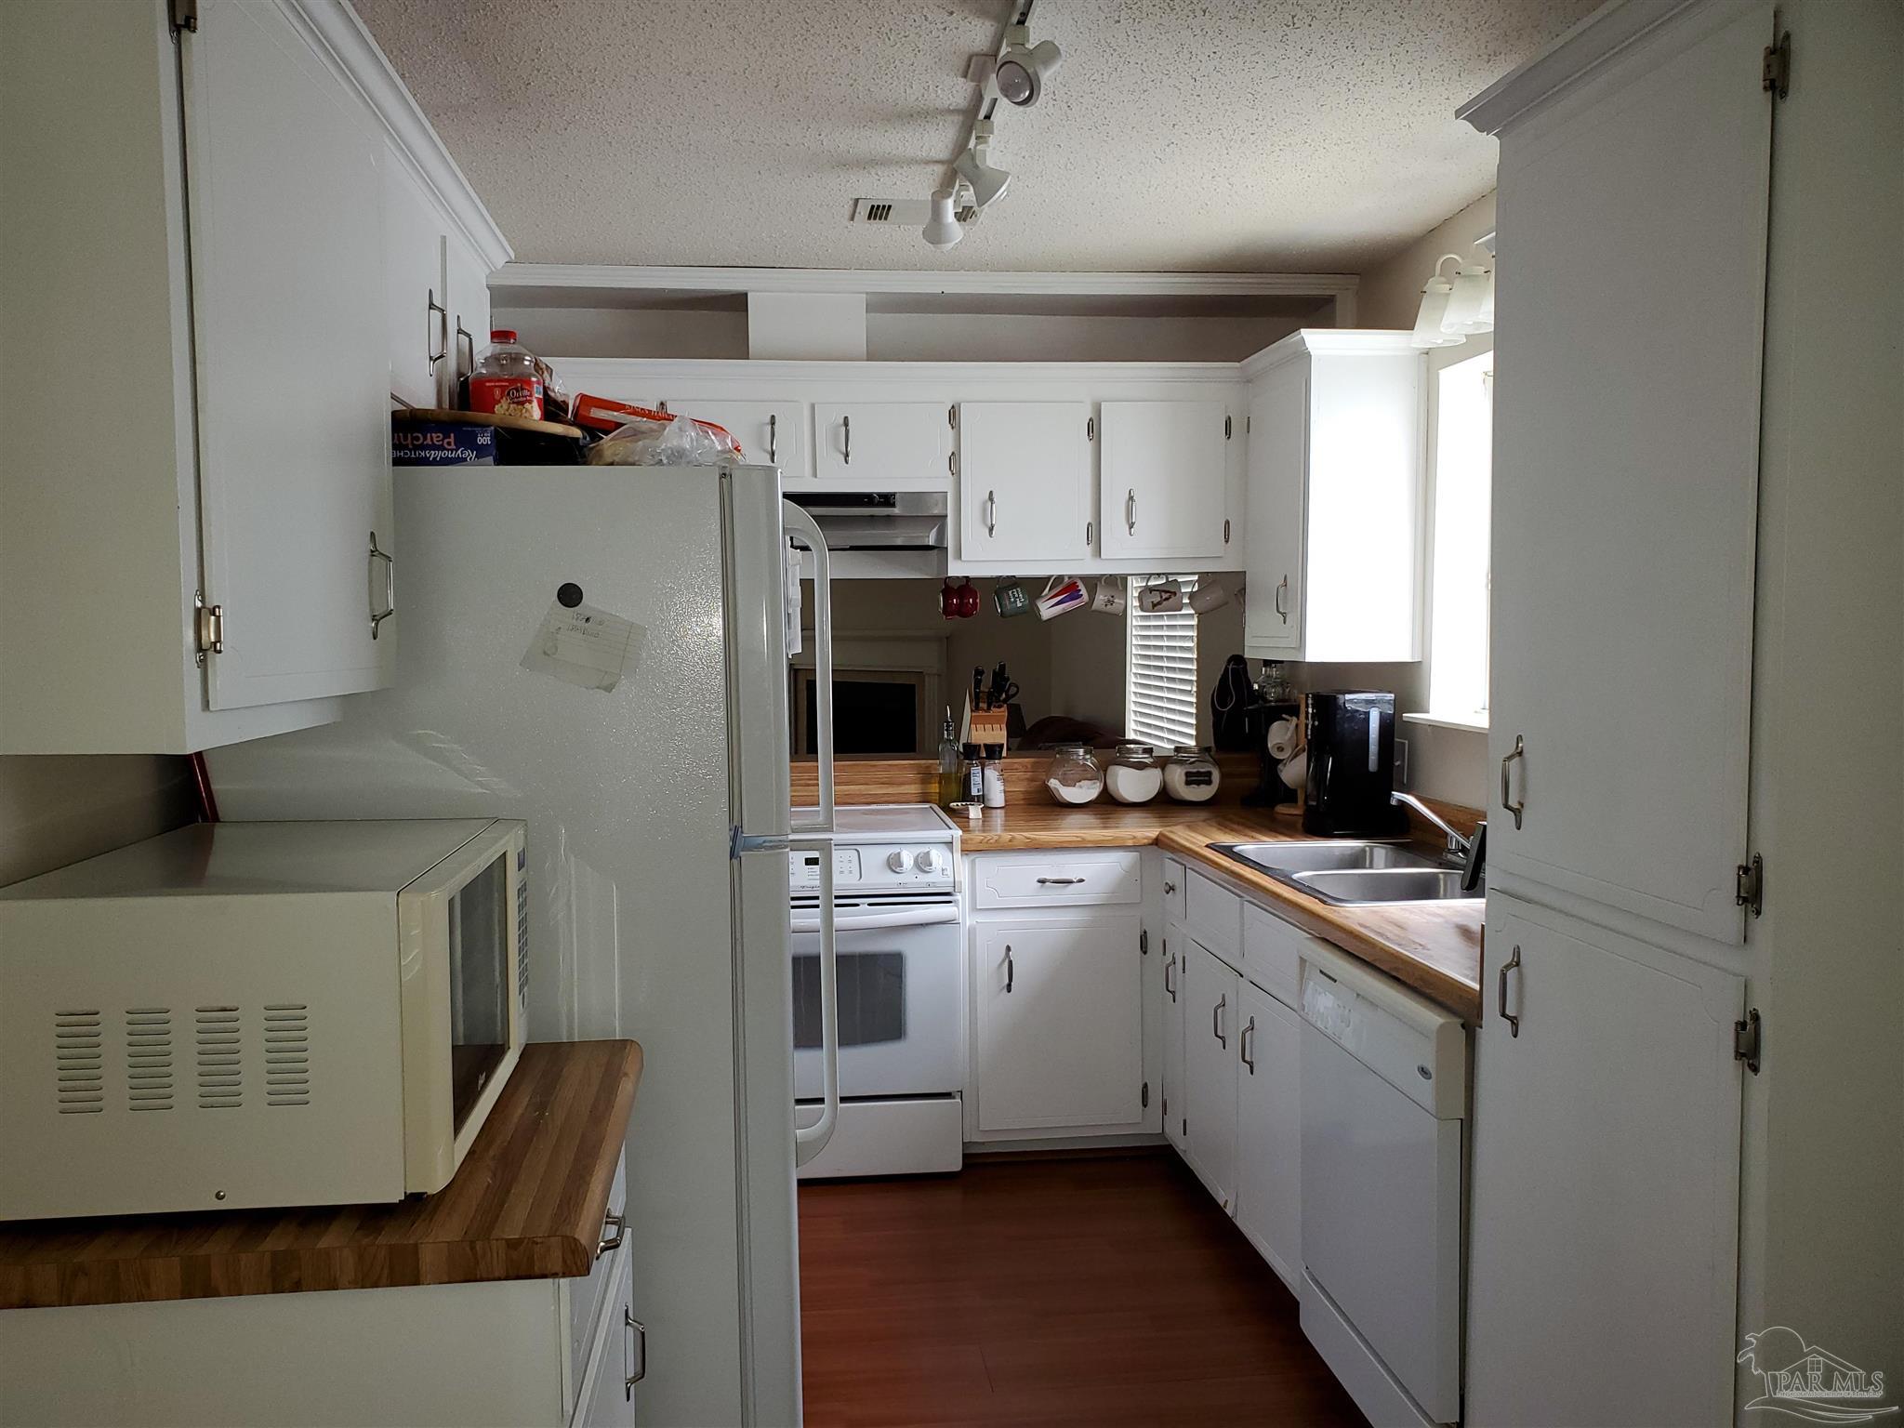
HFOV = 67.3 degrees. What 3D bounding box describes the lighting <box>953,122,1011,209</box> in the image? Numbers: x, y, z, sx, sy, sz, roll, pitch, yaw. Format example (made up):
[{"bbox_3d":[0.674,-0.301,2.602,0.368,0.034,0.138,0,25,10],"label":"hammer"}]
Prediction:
[{"bbox_3d":[0.062,-1.044,2.734,0.127,0.160,0.090,-1,4,-9],"label":"lighting"}]

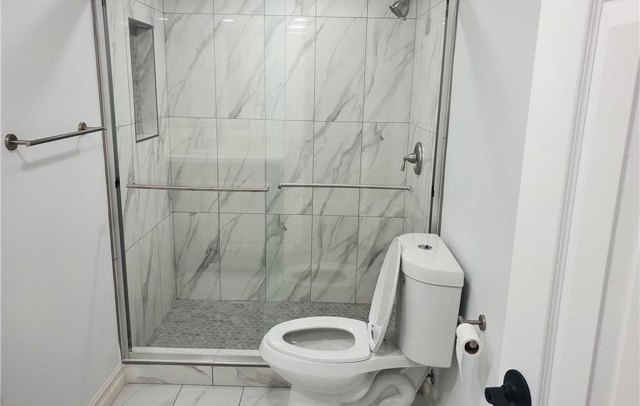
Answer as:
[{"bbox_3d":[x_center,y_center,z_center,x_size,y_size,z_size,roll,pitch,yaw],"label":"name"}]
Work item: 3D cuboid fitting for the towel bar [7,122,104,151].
[{"bbox_3d":[-0.916,-0.242,1.714,0.083,0.053,0.520,1,13,0],"label":"towel bar"}]

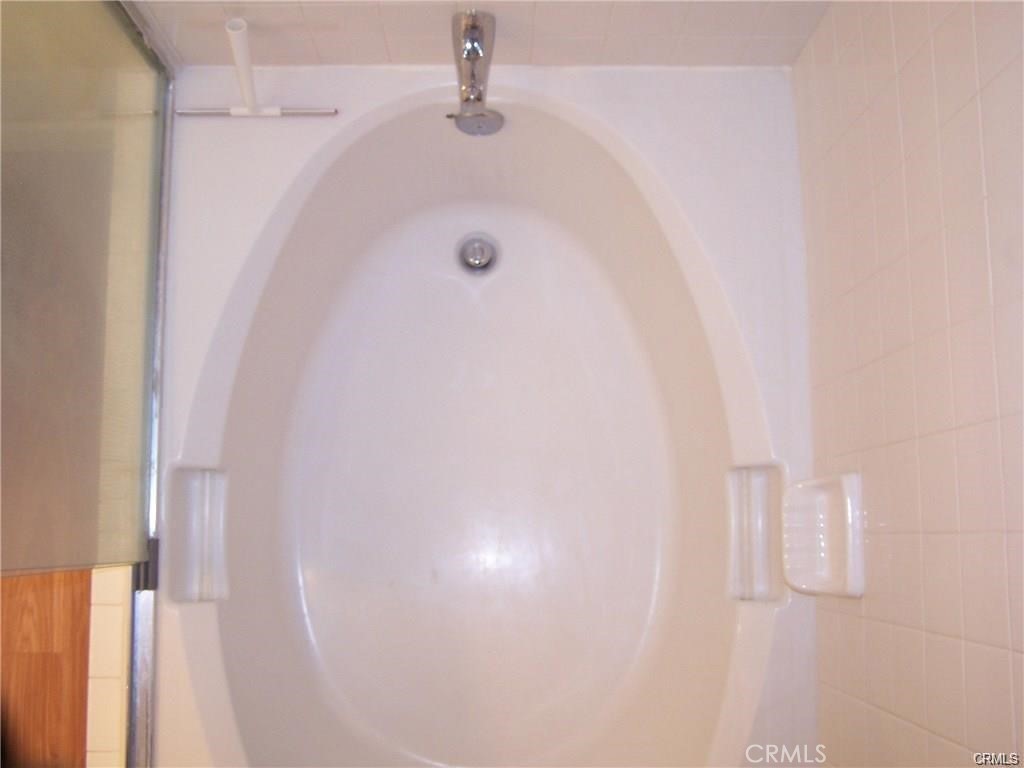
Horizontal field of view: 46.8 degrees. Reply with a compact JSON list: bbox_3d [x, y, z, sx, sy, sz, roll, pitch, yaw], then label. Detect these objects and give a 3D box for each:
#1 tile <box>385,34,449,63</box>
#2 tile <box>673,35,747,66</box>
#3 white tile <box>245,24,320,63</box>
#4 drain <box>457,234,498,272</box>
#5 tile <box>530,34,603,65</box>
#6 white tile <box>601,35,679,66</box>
[{"bbox_3d":[-0.136,-0.512,1.810,0.108,0.108,0.010,0,83,-1],"label":"tile"},{"bbox_3d":[0.302,-0.514,1.820,0.108,0.108,0.010,0,83,-1],"label":"tile"},{"bbox_3d":[-0.355,-0.511,1.806,0.108,0.108,0.010,0,83,-1],"label":"white tile"},{"bbox_3d":[-0.064,-0.242,2.199,0.075,0.025,0.075,0,83,-1],"label":"drain"},{"bbox_3d":[0.083,-0.513,1.815,0.108,0.108,0.010,0,83,-1],"label":"tile"},{"bbox_3d":[0.193,-0.514,1.817,0.108,0.108,0.010,0,83,-1],"label":"white tile"}]

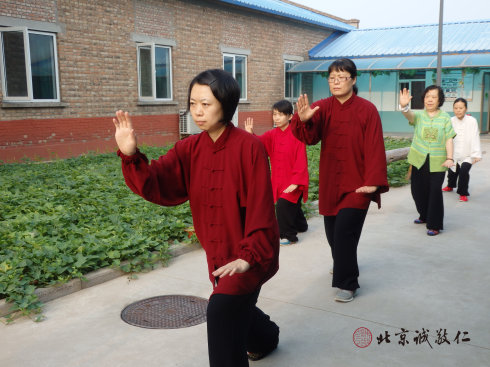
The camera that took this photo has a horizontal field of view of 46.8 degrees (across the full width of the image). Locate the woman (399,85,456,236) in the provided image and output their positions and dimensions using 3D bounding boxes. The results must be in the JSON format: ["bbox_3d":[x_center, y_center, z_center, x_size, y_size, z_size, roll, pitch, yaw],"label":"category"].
[{"bbox_3d":[1.815,-0.248,5.600,0.510,1.430,0.680,5,10,31],"label":"woman"}]

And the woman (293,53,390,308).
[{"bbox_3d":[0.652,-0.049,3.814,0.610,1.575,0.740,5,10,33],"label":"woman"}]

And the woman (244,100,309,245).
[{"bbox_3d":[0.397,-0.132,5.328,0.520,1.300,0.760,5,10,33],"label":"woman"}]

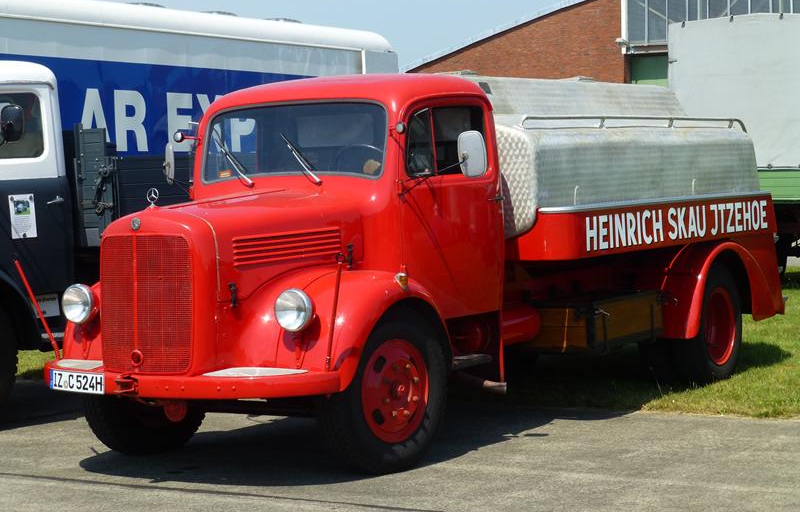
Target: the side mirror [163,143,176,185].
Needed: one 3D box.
[{"bbox_3d":[-1.489,-0.599,11.221,0.050,0.253,0.163,-3,3,-24],"label":"side mirror"}]

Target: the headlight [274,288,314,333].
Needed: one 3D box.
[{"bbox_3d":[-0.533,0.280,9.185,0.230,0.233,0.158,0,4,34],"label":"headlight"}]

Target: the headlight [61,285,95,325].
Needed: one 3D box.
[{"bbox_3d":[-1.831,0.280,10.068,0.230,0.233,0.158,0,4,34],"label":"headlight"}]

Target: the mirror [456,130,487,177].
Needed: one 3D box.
[{"bbox_3d":[0.413,-0.582,9.932,0.163,0.257,0.050,-1,3,16],"label":"mirror"}]

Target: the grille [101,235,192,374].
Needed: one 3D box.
[{"bbox_3d":[-1.383,0.260,9.330,0.663,0.767,0.119,0,4,34],"label":"grille"}]

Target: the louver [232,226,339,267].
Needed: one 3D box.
[{"bbox_3d":[-0.621,-0.049,9.616,0.050,0.188,0.881,0,4,39],"label":"louver"}]

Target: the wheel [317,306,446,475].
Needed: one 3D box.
[{"bbox_3d":[-0.097,0.750,9.627,0.218,0.916,0.916,0,4,39],"label":"wheel"}]

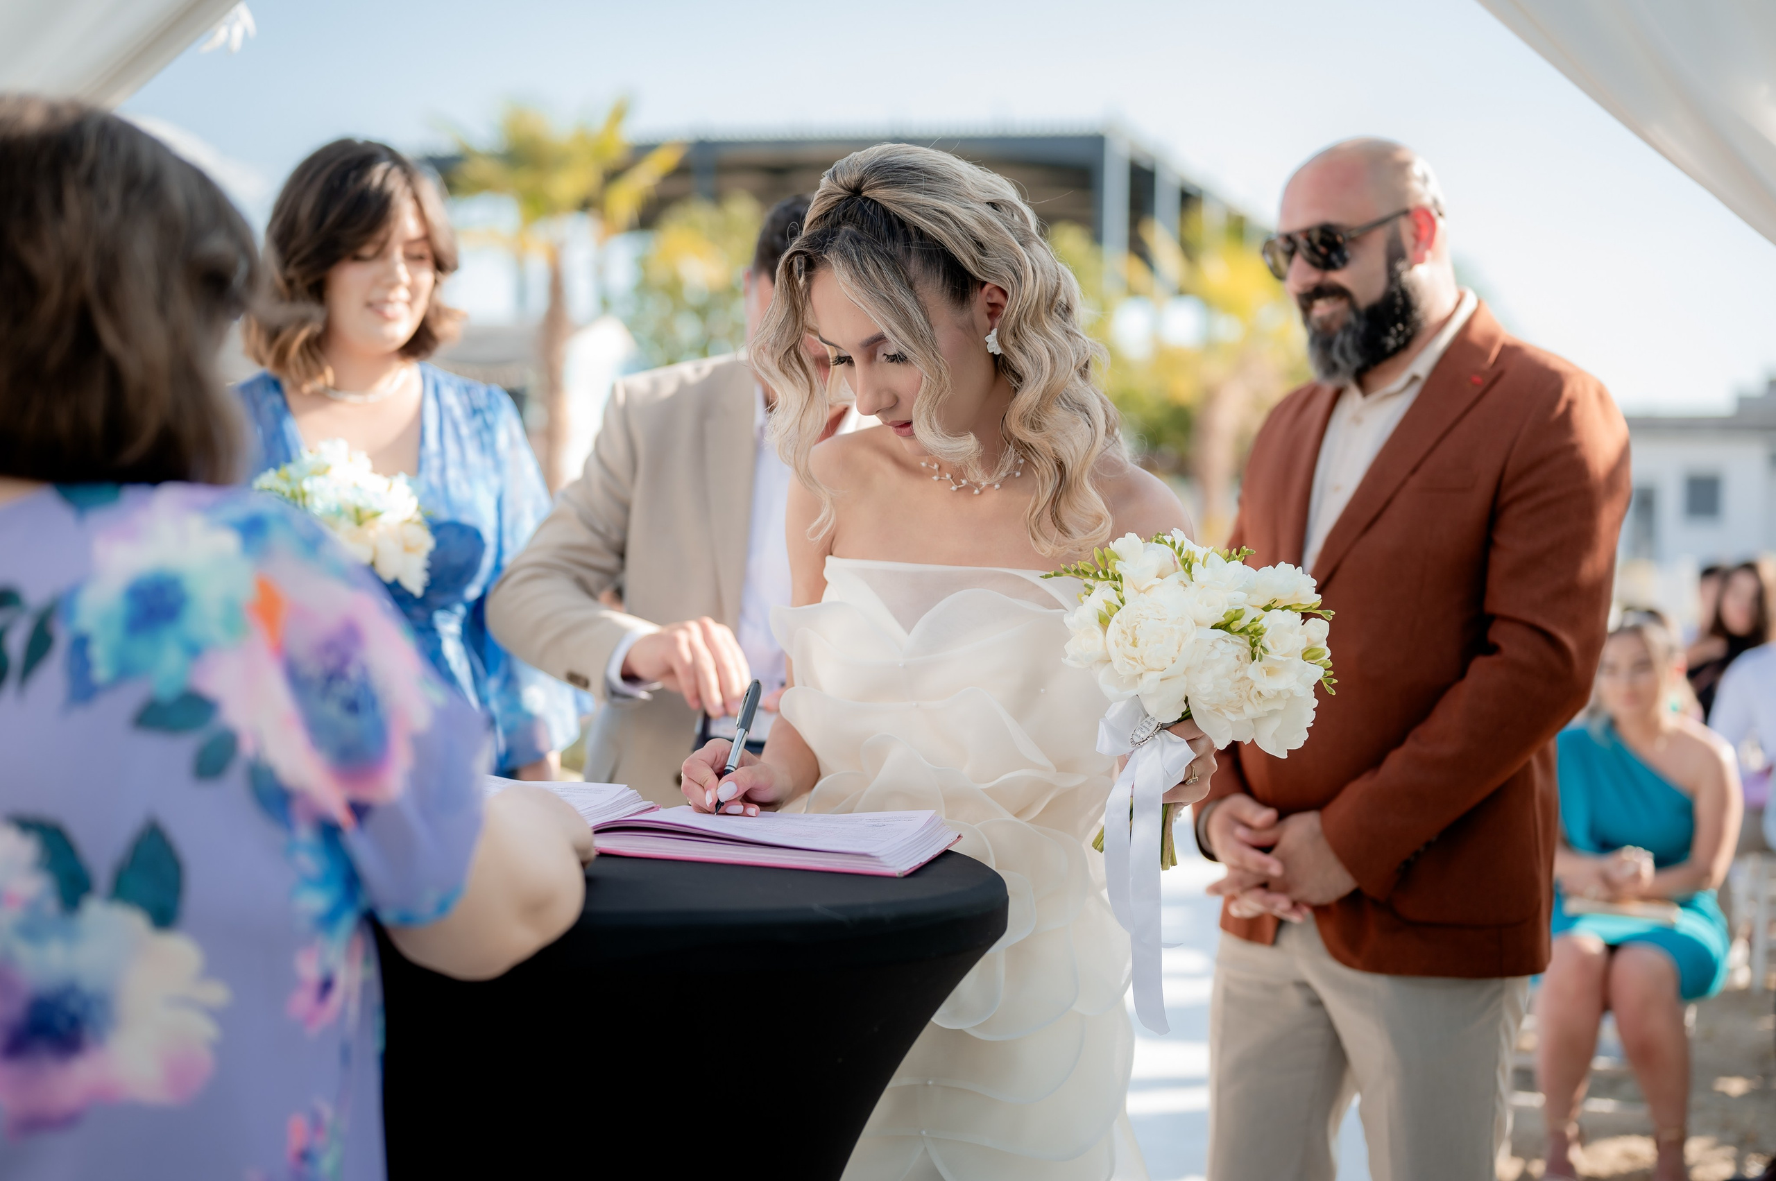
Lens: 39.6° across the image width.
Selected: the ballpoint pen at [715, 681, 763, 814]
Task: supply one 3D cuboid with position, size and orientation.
[{"bbox_3d":[-0.135,0.139,2.230,0.013,0.138,0.013,27,-28,-20],"label":"ballpoint pen"}]

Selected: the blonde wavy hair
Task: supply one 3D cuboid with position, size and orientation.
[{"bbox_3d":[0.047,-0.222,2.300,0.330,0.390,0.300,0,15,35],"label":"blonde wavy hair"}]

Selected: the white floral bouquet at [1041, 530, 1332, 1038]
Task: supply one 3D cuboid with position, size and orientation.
[{"bbox_3d":[0.272,0.169,2.220,0.255,0.445,0.230,0,0,-11],"label":"white floral bouquet"}]

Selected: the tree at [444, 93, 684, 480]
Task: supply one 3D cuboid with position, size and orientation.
[{"bbox_3d":[-2.244,-1.000,17.000,1.700,4.700,1.700,0,0,0],"label":"tree"}]

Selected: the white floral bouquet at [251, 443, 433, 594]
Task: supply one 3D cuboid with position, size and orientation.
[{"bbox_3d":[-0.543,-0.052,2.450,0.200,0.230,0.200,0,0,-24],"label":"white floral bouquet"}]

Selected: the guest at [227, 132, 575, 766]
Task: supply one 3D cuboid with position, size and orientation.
[{"bbox_3d":[-0.538,0.400,2.680,0.500,1.750,0.380,0,0,-27],"label":"guest"}]

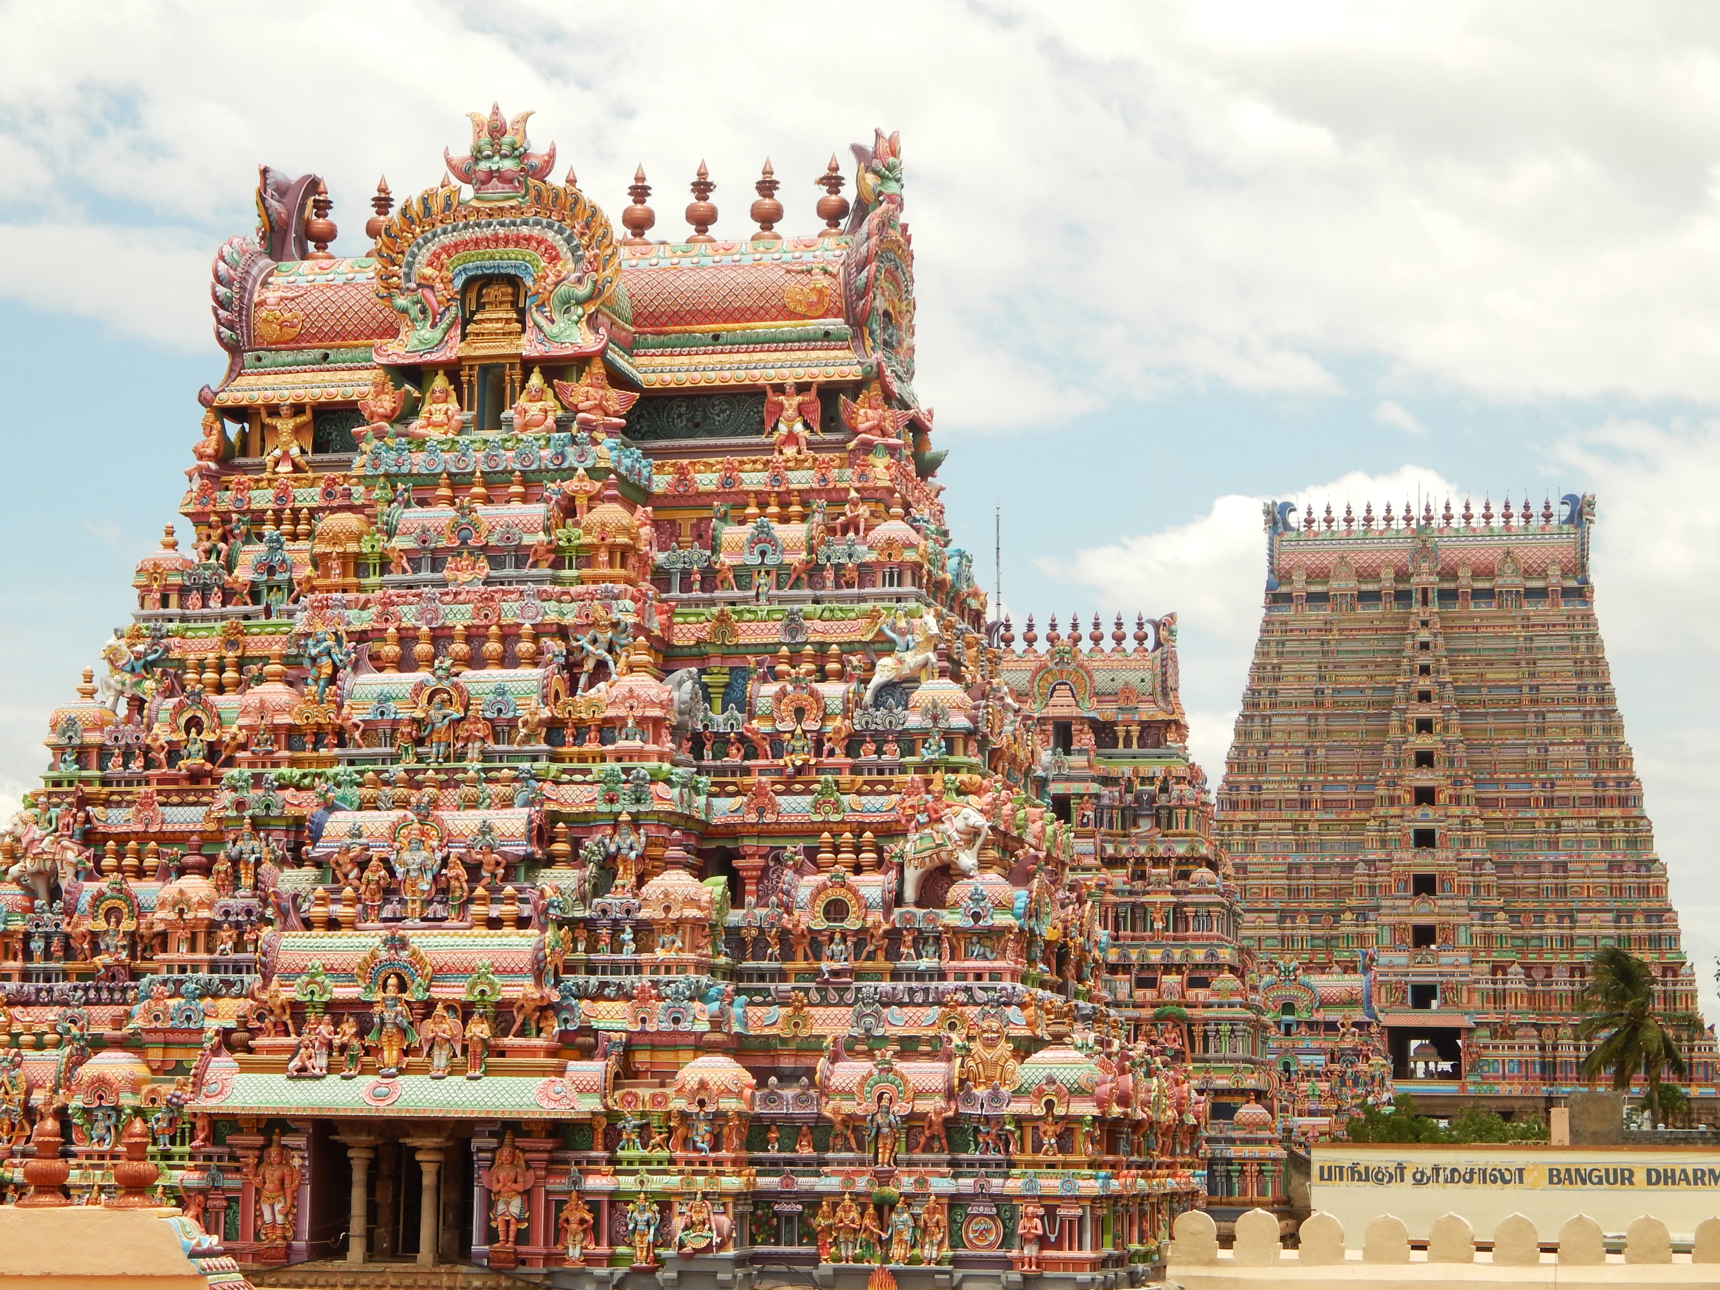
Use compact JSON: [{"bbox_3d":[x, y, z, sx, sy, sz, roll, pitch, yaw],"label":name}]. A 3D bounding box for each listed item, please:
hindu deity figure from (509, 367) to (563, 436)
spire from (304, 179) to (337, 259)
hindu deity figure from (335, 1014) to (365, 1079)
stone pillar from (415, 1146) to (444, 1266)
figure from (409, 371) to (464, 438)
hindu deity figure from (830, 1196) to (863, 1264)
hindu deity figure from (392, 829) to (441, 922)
[{"bbox_3d":[-6.078,-4.617,64.398,1.021,1.231,0.850,-1,-9,13],"label":"hindu deity figure"},{"bbox_3d":[-10.286,-8.095,65.363,0.615,1.651,0.615,-1,-9,13],"label":"spire"},{"bbox_3d":[-8.115,6.382,54.634,0.347,1.028,0.360,-1,-9,13],"label":"hindu deity figure"},{"bbox_3d":[-7.438,9.671,59.129,0.463,2.048,0.463,1,-8,0],"label":"stone pillar"},{"bbox_3d":[-7.347,-4.163,59.506,0.912,1.148,0.672,-1,-9,13],"label":"figure"},{"bbox_3d":[-0.200,9.188,54.033,0.426,1.096,0.360,-1,-9,13],"label":"hindu deity figure"},{"bbox_3d":[-7.982,4.118,61.622,0.843,1.739,0.550,-1,-9,11],"label":"hindu deity figure"}]

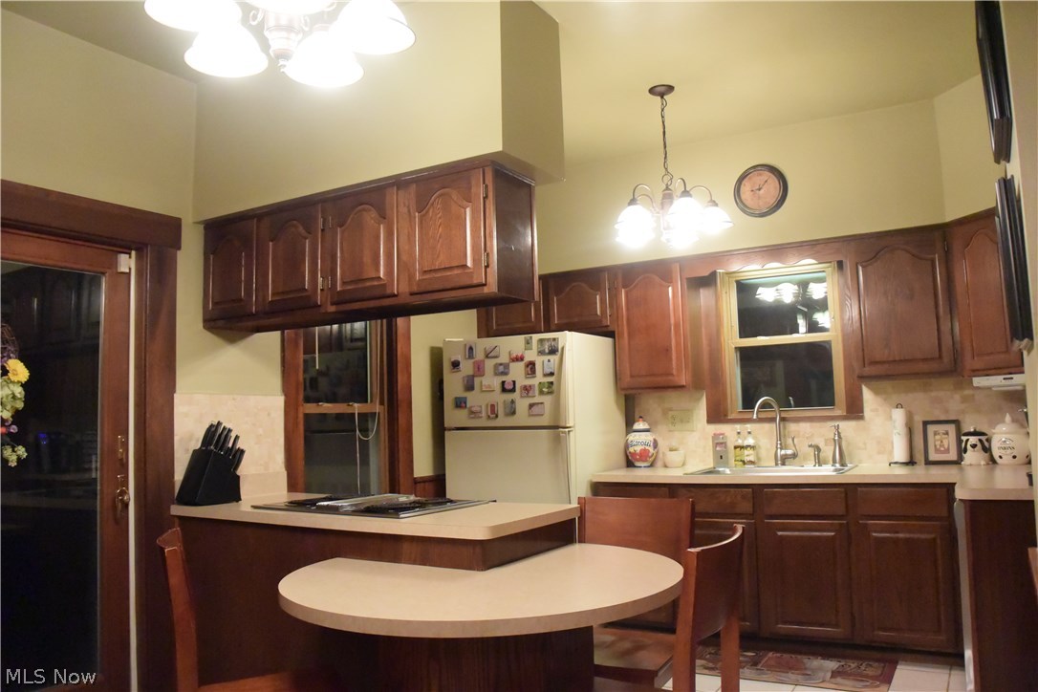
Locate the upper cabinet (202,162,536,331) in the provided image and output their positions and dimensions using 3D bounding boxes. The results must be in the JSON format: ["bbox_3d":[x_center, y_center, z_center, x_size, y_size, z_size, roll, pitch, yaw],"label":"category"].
[{"bbox_3d":[-0.630,-0.331,2.997,1.452,0.440,0.285,-5,-6,30],"label":"upper cabinet"}]

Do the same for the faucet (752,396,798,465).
[{"bbox_3d":[1.394,0.461,4.243,0.240,0.385,0.135,4,-8,-44],"label":"faucet"}]

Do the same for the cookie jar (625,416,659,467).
[{"bbox_3d":[0.750,0.584,4.756,0.205,0.315,0.205,-3,-6,15],"label":"cookie jar"}]

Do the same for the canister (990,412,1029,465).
[{"bbox_3d":[2.453,0.463,3.887,0.185,0.260,0.185,-7,-7,43],"label":"canister"}]

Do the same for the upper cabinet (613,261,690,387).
[{"bbox_3d":[0.882,-0.114,4.856,0.450,0.800,0.330,-4,-6,29],"label":"upper cabinet"}]

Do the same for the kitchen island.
[{"bbox_3d":[-0.558,1.052,2.858,1.489,0.910,0.620,-5,-6,30],"label":"kitchen island"}]

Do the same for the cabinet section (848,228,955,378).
[{"bbox_3d":[2.053,-0.205,4.200,0.510,0.800,0.330,-4,-6,29],"label":"cabinet section"}]

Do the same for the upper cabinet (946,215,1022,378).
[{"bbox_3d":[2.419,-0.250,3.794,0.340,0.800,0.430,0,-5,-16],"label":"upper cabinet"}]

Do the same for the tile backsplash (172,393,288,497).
[{"bbox_3d":[-1.298,0.458,3.535,0.020,0.465,0.610,-4,-6,29],"label":"tile backsplash"}]

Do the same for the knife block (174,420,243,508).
[{"bbox_3d":[-1.332,0.506,3.407,0.130,0.350,0.250,-5,-6,34],"label":"knife block"}]

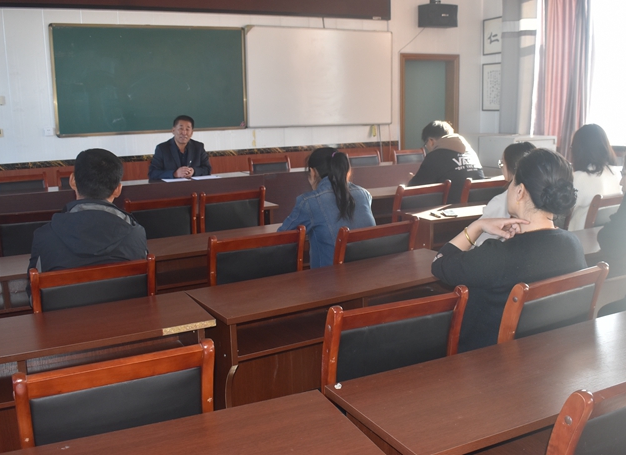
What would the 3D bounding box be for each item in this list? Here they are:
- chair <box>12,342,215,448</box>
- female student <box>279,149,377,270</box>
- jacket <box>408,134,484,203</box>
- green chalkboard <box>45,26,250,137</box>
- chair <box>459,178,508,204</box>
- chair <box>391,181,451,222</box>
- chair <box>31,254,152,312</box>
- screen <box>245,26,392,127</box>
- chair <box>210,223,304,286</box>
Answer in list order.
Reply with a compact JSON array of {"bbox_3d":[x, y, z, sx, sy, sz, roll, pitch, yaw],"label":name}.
[{"bbox_3d":[-0.558,0.703,1.811,0.470,0.970,0.550,-6,11,-23],"label":"chair"},{"bbox_3d":[0.048,0.215,3.361,0.500,1.250,0.750,-8,13,-30],"label":"female student"},{"bbox_3d":[0.976,-0.346,4.807,0.640,0.670,0.520,-7,13,-28],"label":"jacket"},{"bbox_3d":[-1.790,-1.666,7.284,2.112,1.174,0.040,-5,11,-21],"label":"green chalkboard"},{"bbox_3d":[1.195,0.054,4.922,0.450,0.920,0.530,-7,12,-28],"label":"chair"},{"bbox_3d":[0.651,0.087,4.664,0.455,0.885,0.520,-7,13,-28],"label":"chair"},{"bbox_3d":[-0.896,0.540,2.668,0.450,0.920,0.530,-7,12,-25],"label":"chair"},{"bbox_3d":[0.122,-1.856,8.010,1.944,1.174,0.030,-5,11,-21],"label":"screen"},{"bbox_3d":[-0.366,0.458,3.146,0.470,0.970,0.550,-7,12,-28],"label":"chair"}]

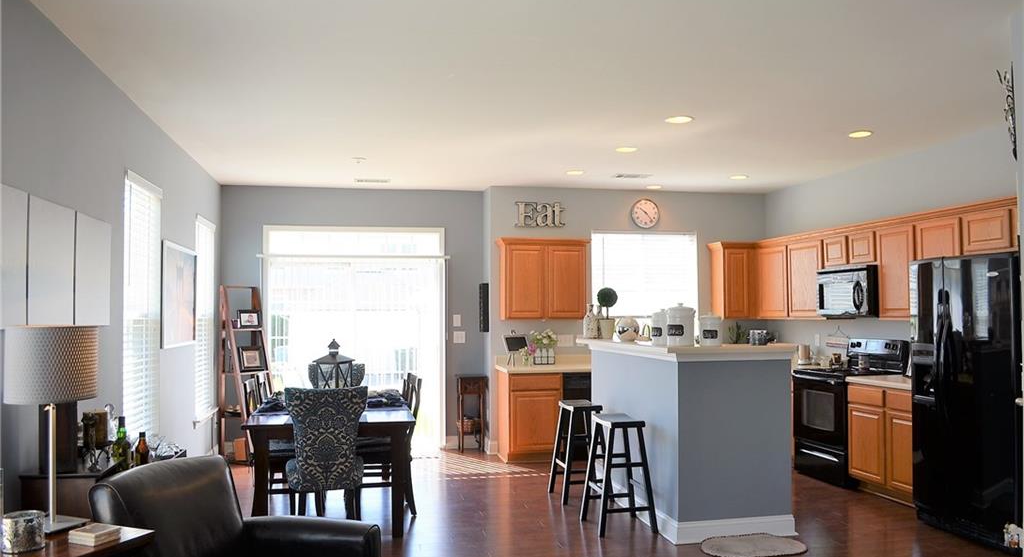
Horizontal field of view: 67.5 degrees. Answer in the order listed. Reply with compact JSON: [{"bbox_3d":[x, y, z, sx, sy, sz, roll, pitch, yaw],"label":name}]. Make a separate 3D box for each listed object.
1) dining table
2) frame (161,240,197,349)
[{"bbox_3d":[-1.302,1.314,5.550,1.043,0.765,1.591,0,-2,-12],"label":"dining table"},{"bbox_3d":[-2.545,0.138,5.881,0.035,0.750,1.128,0,-2,-12],"label":"frame"}]

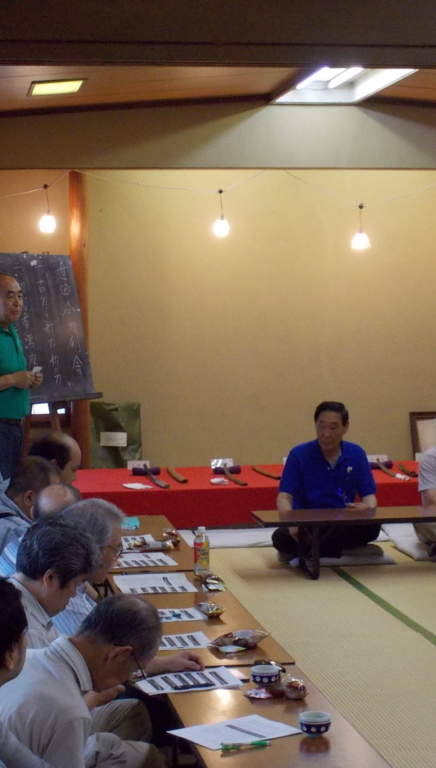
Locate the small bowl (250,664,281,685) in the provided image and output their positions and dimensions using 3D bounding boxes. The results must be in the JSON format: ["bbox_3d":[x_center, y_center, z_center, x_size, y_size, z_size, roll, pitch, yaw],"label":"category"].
[{"bbox_3d":[0.146,0.883,5.043,0.086,0.050,0.086,-1,3,0],"label":"small bowl"}]

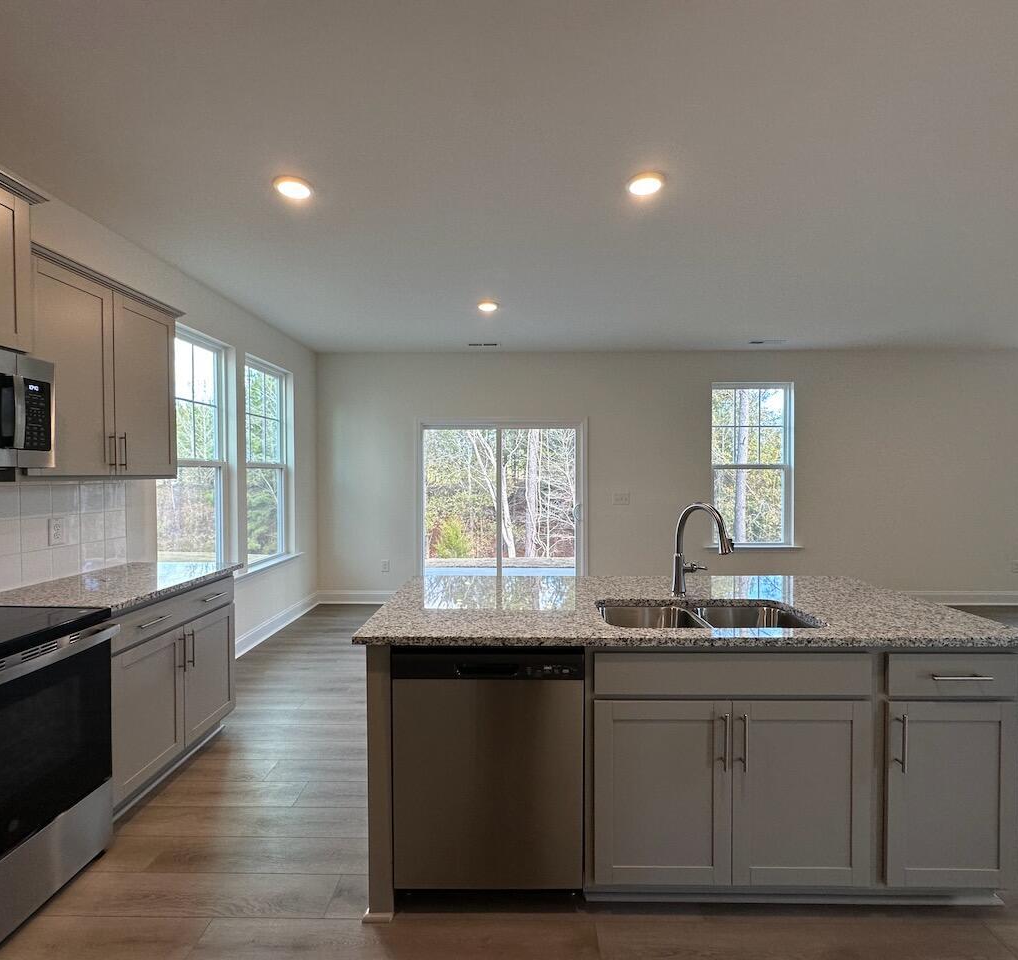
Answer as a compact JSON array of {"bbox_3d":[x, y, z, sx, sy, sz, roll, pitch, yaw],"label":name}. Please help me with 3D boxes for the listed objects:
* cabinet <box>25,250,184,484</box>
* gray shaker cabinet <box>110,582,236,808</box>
[{"bbox_3d":[-1.988,-0.460,2.407,0.325,0.920,0.890,0,1,1],"label":"cabinet"},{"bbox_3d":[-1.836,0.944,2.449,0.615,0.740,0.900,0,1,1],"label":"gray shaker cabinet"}]

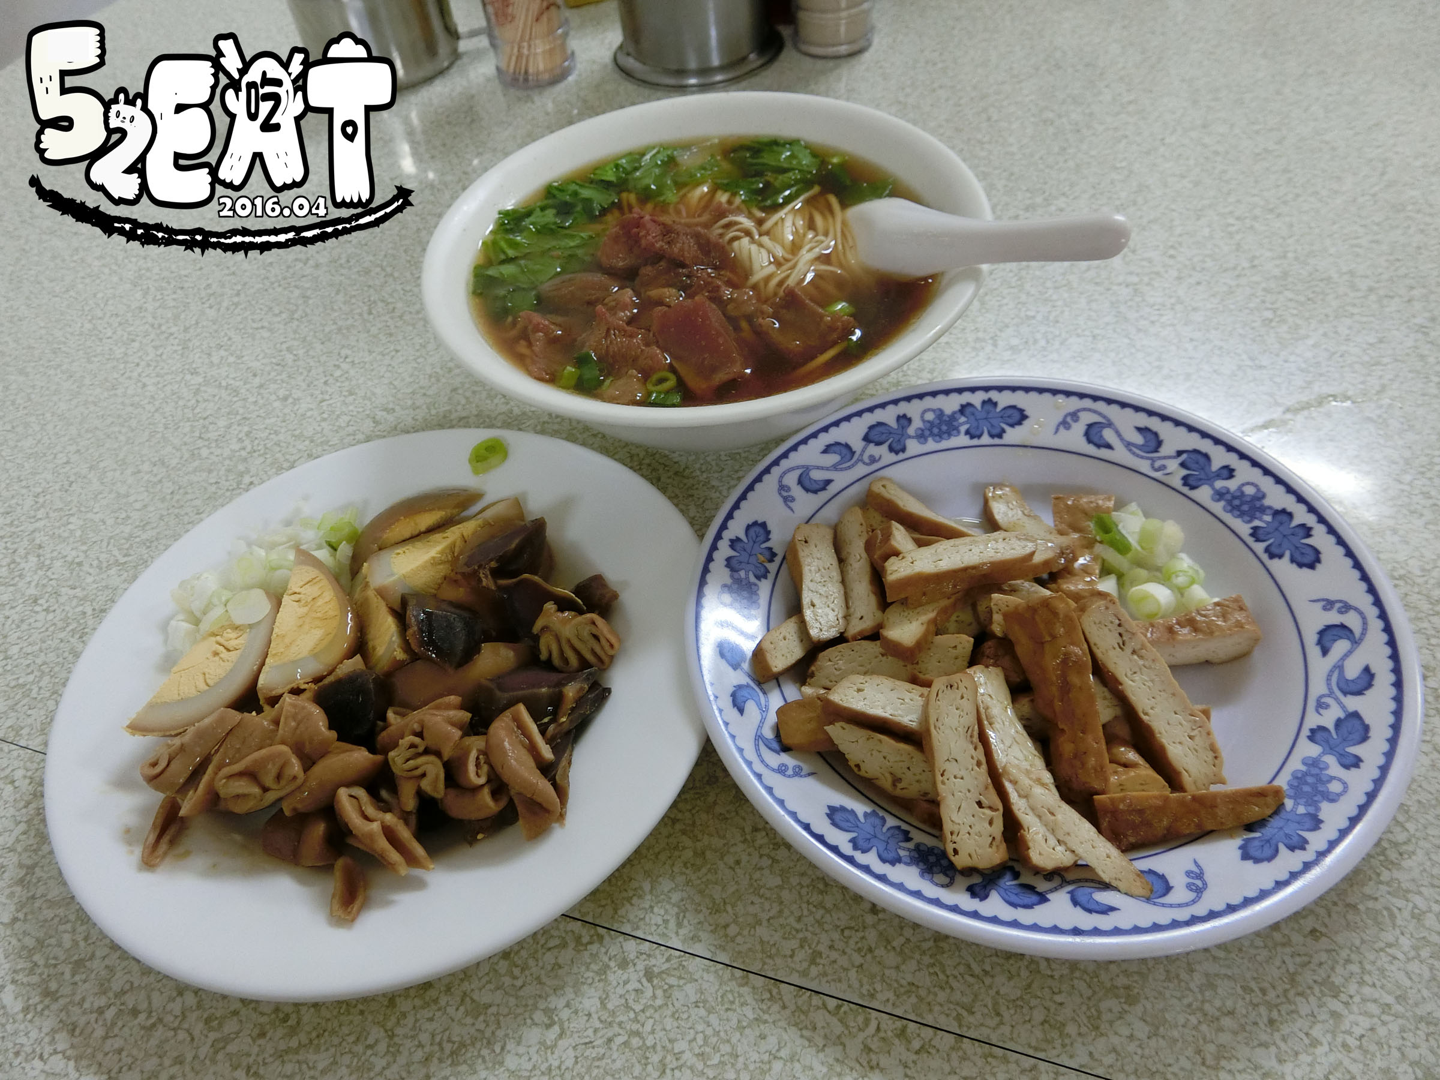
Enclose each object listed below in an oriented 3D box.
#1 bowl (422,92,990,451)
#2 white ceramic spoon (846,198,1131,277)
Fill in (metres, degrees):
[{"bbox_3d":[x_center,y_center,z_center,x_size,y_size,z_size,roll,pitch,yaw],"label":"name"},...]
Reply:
[{"bbox_3d":[-0.003,-0.092,0.397,0.205,0.066,0.205,-3,49,3],"label":"bowl"},{"bbox_3d":[0.076,-0.099,0.365,0.128,0.036,0.043,3,47,32],"label":"white ceramic spoon"}]

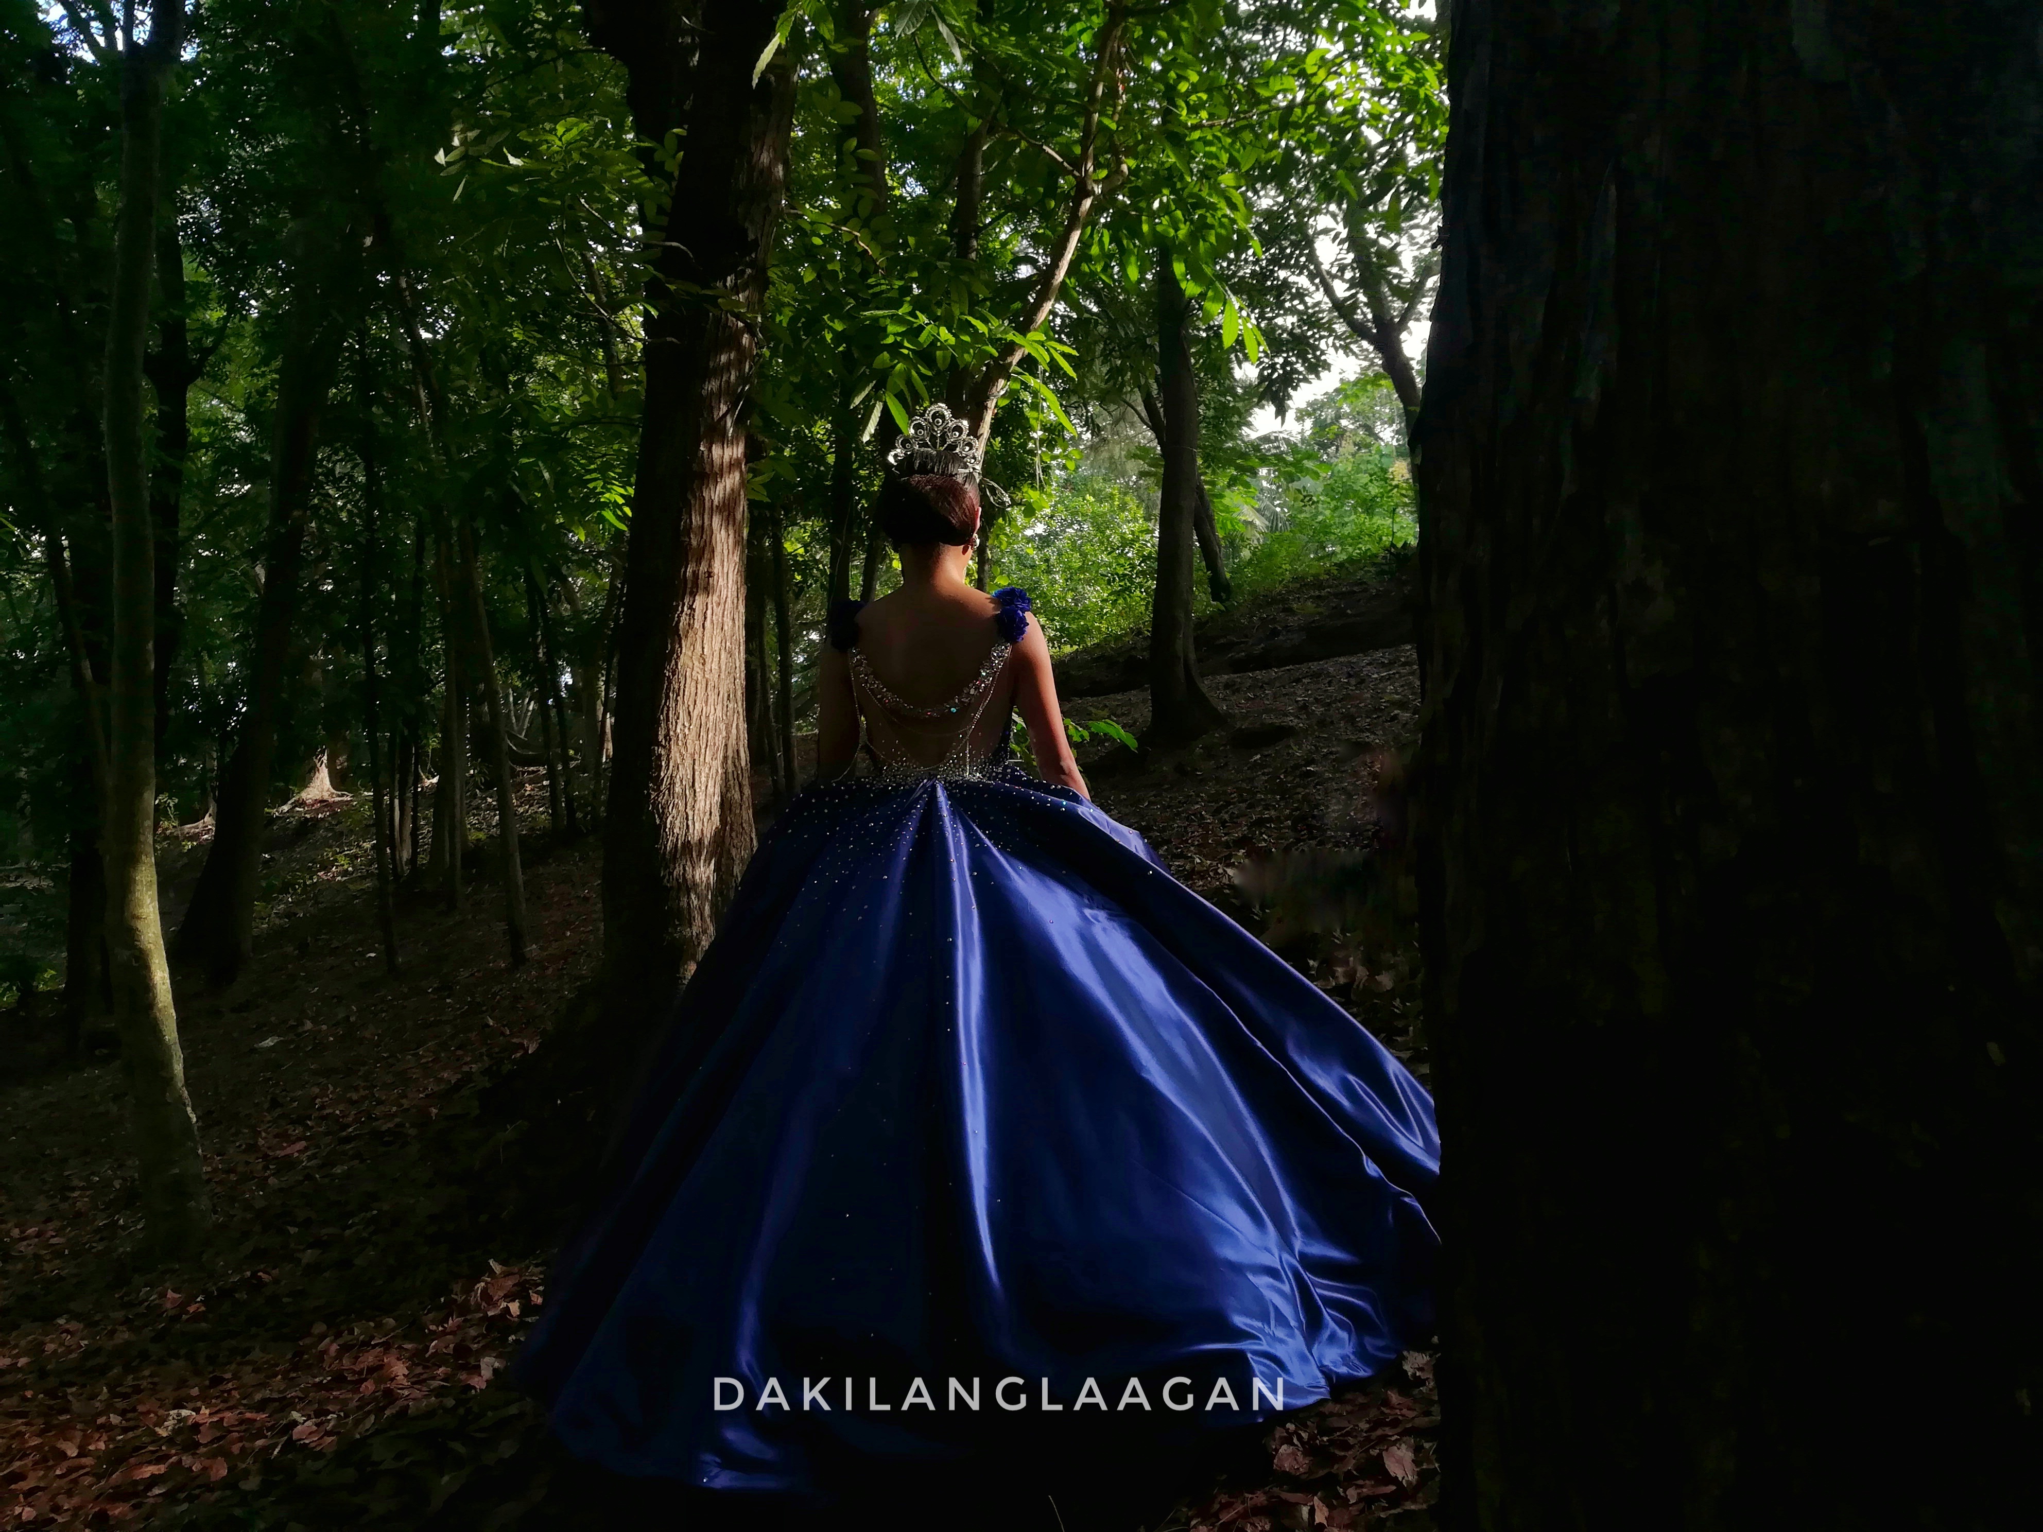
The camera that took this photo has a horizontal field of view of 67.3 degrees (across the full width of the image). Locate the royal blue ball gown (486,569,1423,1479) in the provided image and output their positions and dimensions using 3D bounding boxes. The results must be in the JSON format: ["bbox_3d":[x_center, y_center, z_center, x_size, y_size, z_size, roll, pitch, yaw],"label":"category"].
[{"bbox_3d":[-0.030,0.350,2.740,1.600,1.360,1.250,0,3,0],"label":"royal blue ball gown"}]

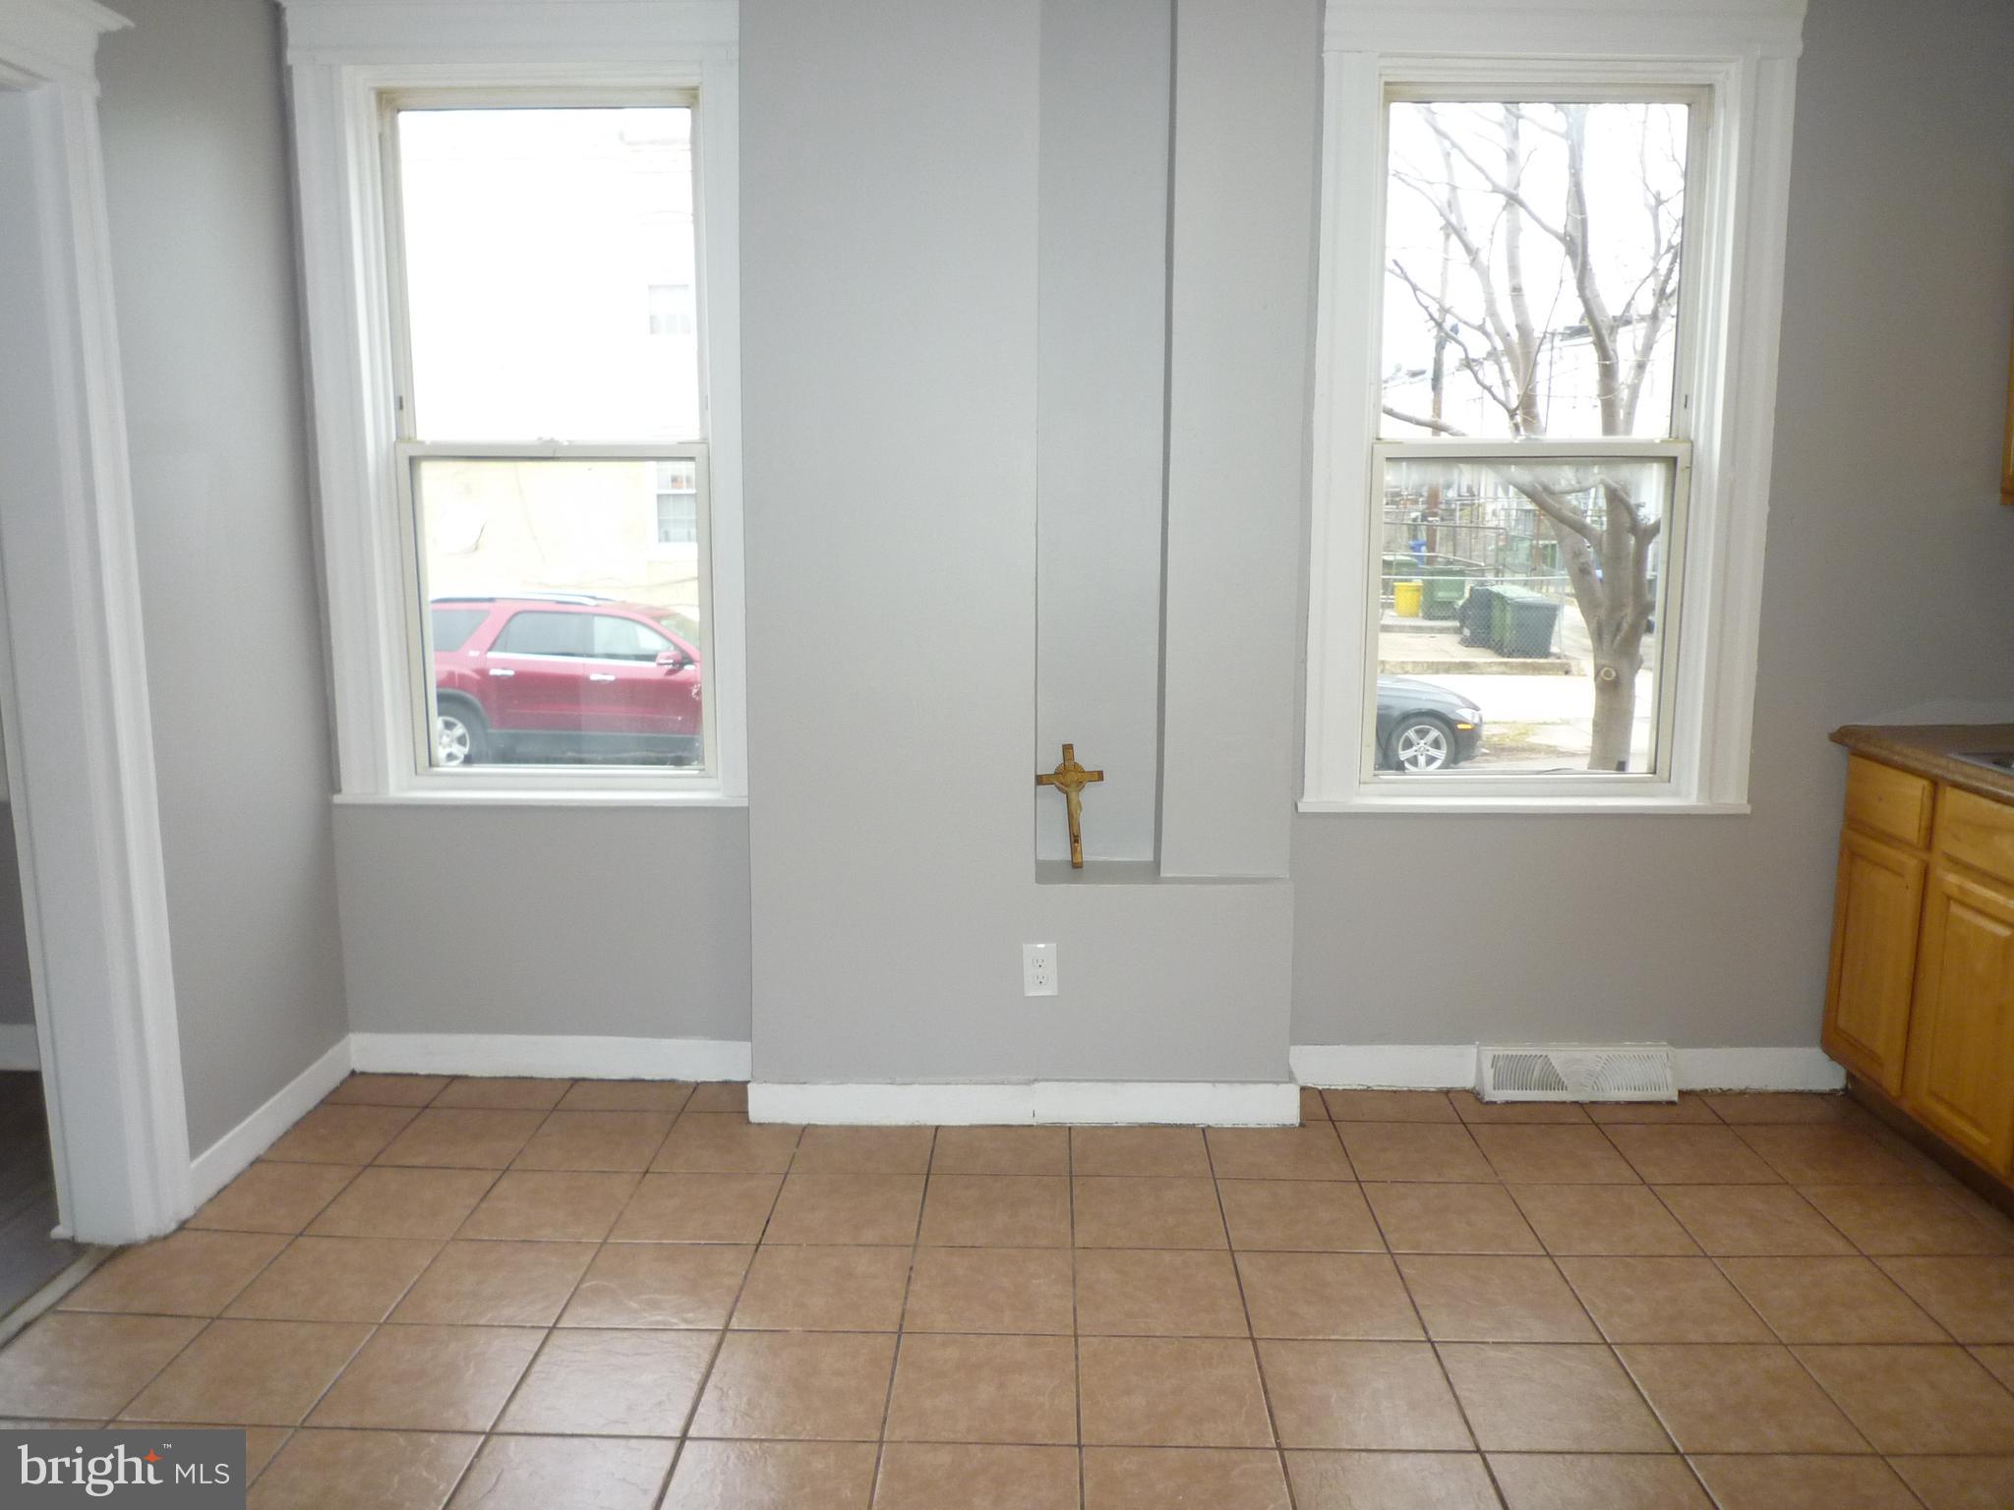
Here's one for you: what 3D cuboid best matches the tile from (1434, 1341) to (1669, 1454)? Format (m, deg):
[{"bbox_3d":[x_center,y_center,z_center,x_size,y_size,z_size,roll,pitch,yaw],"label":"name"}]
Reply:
[{"bbox_3d":[0.879,1.043,2.361,0.301,0.010,0.301,0,9,2],"label":"tile"}]

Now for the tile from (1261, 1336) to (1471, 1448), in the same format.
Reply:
[{"bbox_3d":[0.572,1.038,2.356,0.302,0.010,0.299,0,10,2],"label":"tile"}]

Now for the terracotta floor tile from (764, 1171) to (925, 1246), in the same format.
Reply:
[{"bbox_3d":[-0.327,0.939,2.994,0.301,0.010,0.301,0,9,2],"label":"terracotta floor tile"}]

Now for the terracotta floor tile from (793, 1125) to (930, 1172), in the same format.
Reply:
[{"bbox_3d":[-0.317,0.885,3.241,0.302,0.010,0.247,0,10,2],"label":"terracotta floor tile"}]

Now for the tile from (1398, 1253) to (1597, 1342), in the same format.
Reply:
[{"bbox_3d":[0.888,0.993,2.657,0.301,0.010,0.301,0,9,2],"label":"tile"}]

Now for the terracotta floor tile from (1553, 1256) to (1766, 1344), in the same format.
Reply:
[{"bbox_3d":[1.193,0.995,2.650,0.301,0.010,0.301,0,9,2],"label":"terracotta floor tile"}]

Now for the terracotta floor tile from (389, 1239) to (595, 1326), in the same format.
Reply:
[{"bbox_3d":[-0.943,0.983,2.707,0.302,0.010,0.302,0,9,2],"label":"terracotta floor tile"}]

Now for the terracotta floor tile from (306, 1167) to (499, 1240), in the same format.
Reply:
[{"bbox_3d":[-1.234,0.924,2.997,0.302,0.010,0.299,0,10,2],"label":"terracotta floor tile"}]

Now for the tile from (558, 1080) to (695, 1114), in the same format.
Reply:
[{"bbox_3d":[-0.932,0.842,3.578,0.301,0.010,0.187,0,9,2],"label":"tile"}]

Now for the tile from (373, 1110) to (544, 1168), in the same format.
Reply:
[{"bbox_3d":[-1.236,0.883,3.327,0.302,0.010,0.302,0,9,2],"label":"tile"}]

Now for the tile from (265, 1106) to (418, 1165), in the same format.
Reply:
[{"bbox_3d":[-1.529,0.879,3.360,0.261,0.010,0.301,0,9,2],"label":"tile"}]

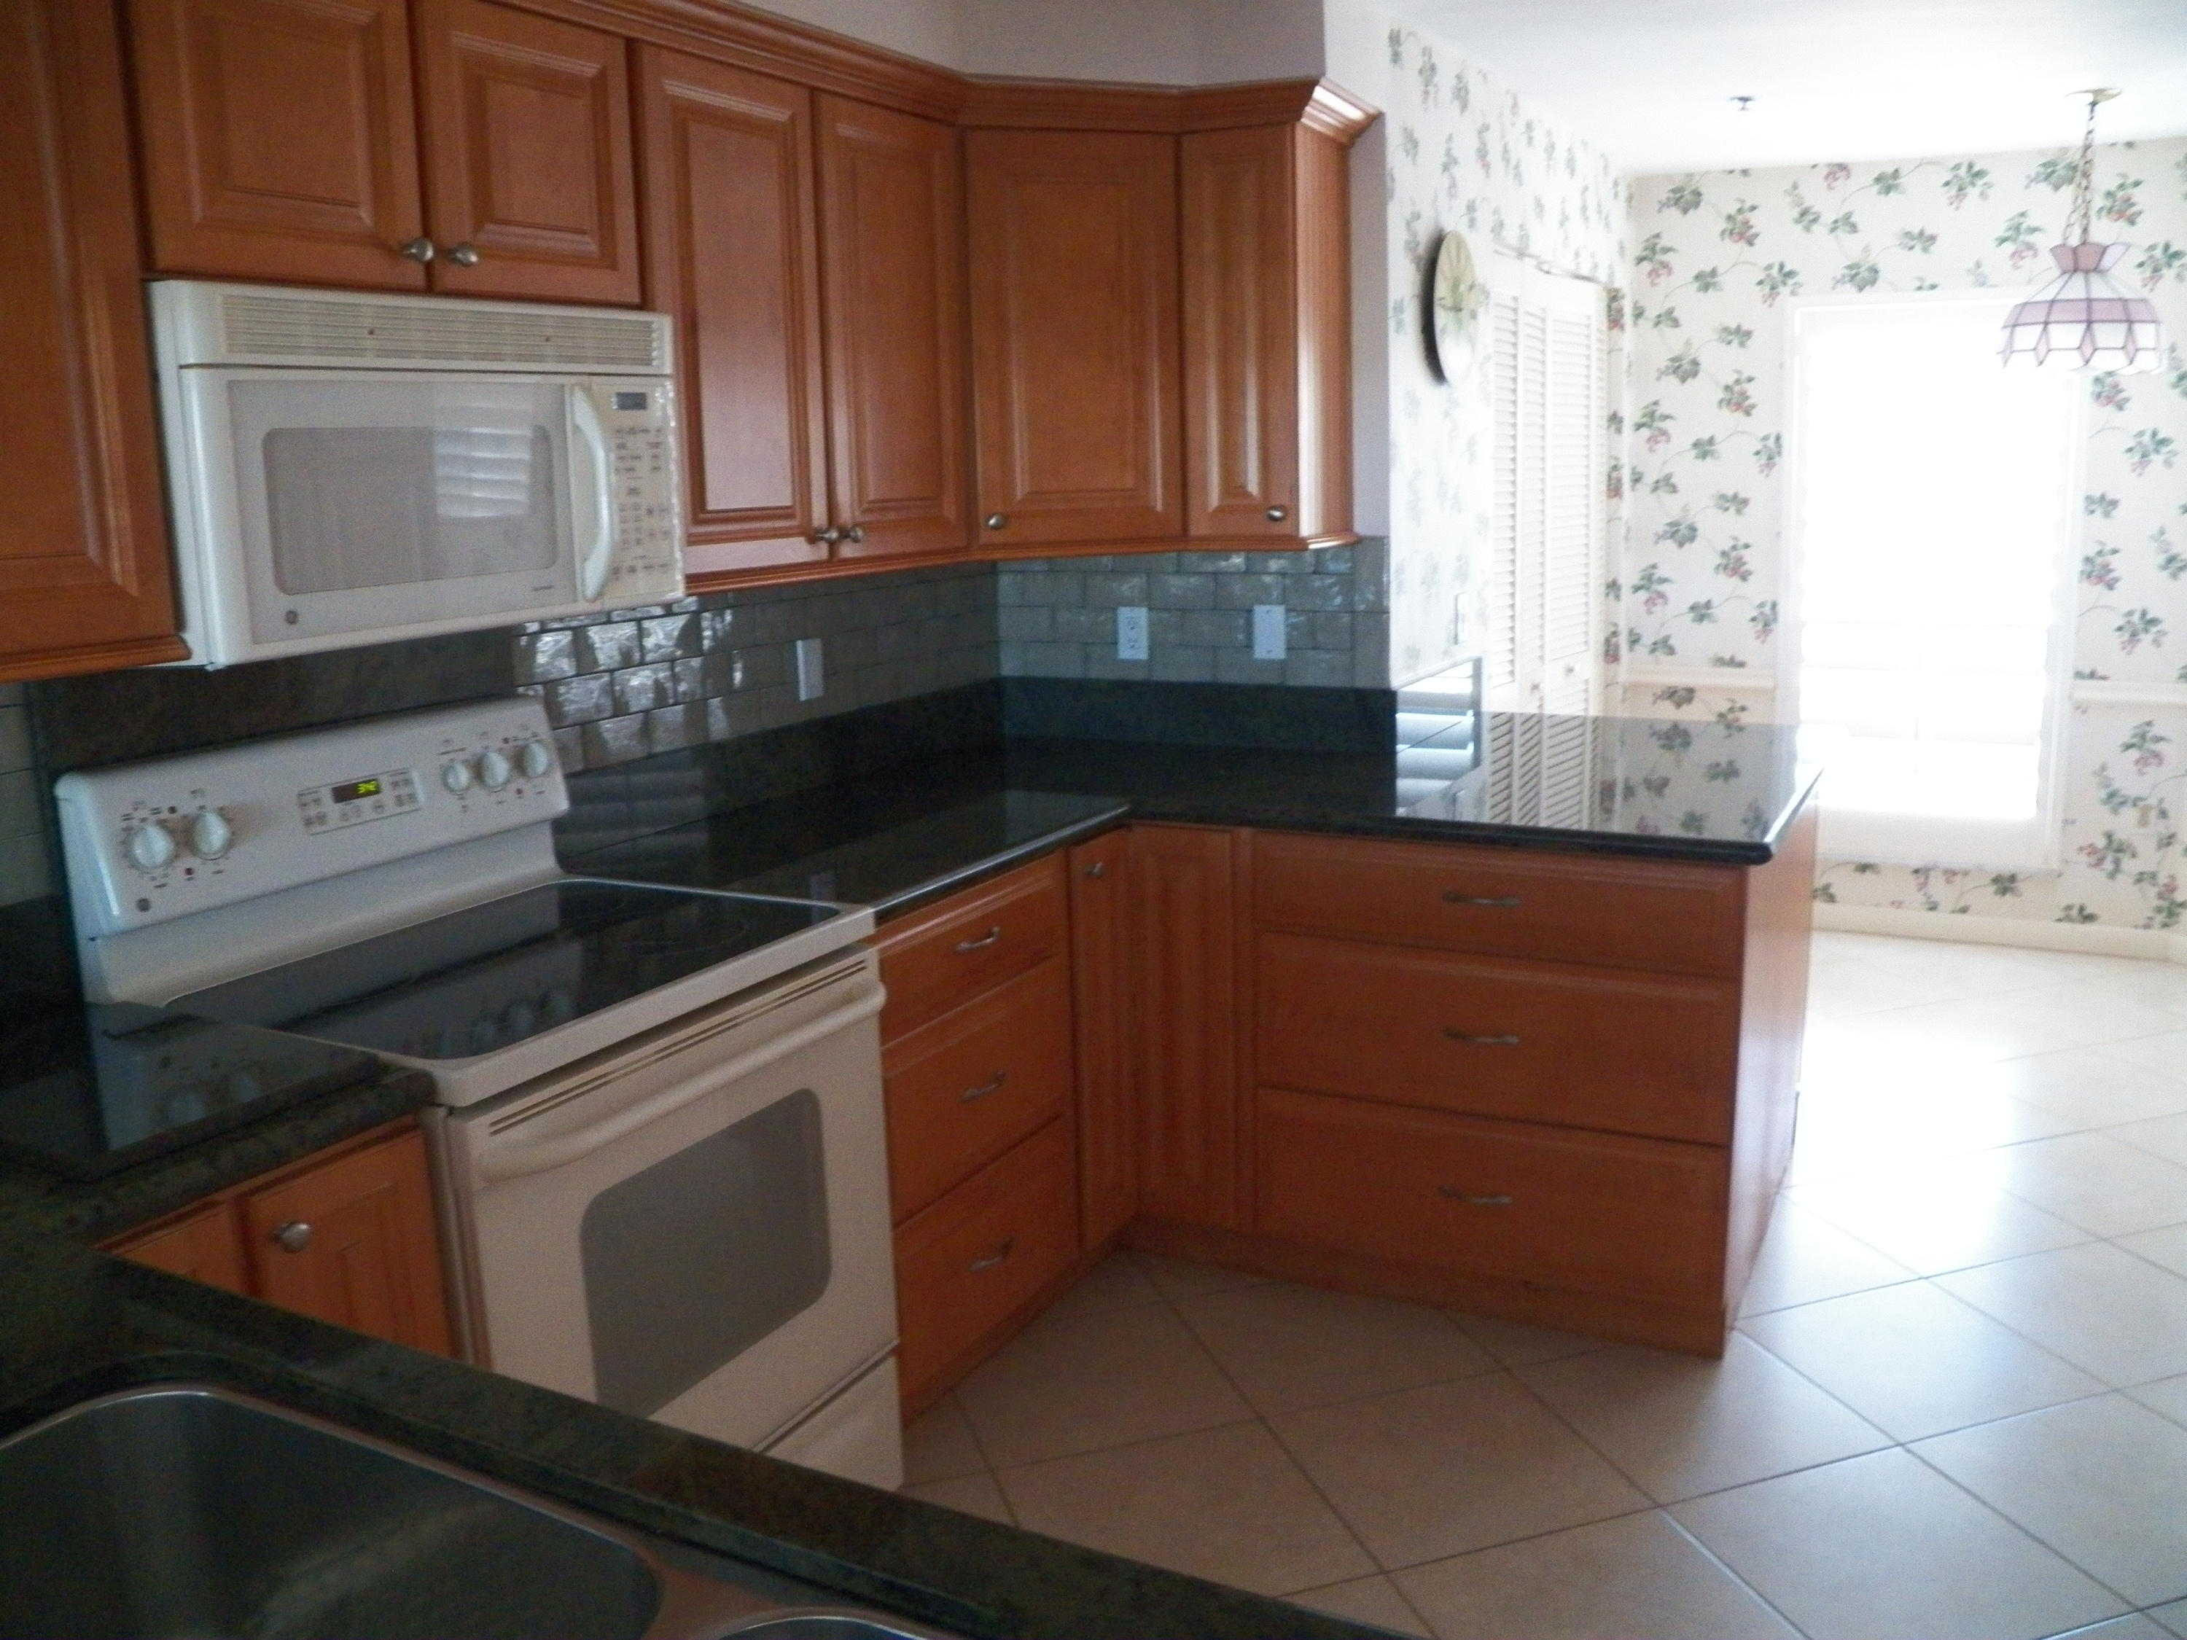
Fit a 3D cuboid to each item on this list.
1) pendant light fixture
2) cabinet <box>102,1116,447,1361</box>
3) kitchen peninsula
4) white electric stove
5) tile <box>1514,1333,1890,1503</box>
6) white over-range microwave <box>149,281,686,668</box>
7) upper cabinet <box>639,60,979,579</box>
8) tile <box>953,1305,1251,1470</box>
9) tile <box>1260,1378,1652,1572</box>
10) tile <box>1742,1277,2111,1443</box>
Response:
[{"bbox_3d":[2.417,-1.426,4.305,0.396,0.649,0.396,4,13,27],"label":"pendant light fixture"},{"bbox_3d":[-1.049,0.769,1.904,0.620,0.875,0.450,4,13,27],"label":"cabinet"},{"bbox_3d":[0.383,0.330,3.408,1.767,1.040,2.098,4,13,27],"label":"kitchen peninsula"},{"bbox_3d":[-0.744,0.492,2.390,0.675,1.205,0.765,4,13,27],"label":"white electric stove"},{"bbox_3d":[0.969,0.956,2.871,0.438,0.014,0.438,-6,12,-17],"label":"tile"},{"bbox_3d":[-0.919,-0.447,2.275,0.395,0.408,0.766,4,13,27],"label":"white over-range microwave"},{"bbox_3d":[-0.579,-0.802,2.960,0.330,0.758,0.845,4,13,27],"label":"upper cabinet"},{"bbox_3d":[0.001,0.959,3.023,0.438,0.014,0.438,-6,12,-17],"label":"tile"},{"bbox_3d":[0.552,0.996,2.742,0.438,0.014,0.438,-6,12,-17],"label":"tile"},{"bbox_3d":[1.386,0.915,3.000,0.438,0.014,0.438,-6,12,-17],"label":"tile"}]

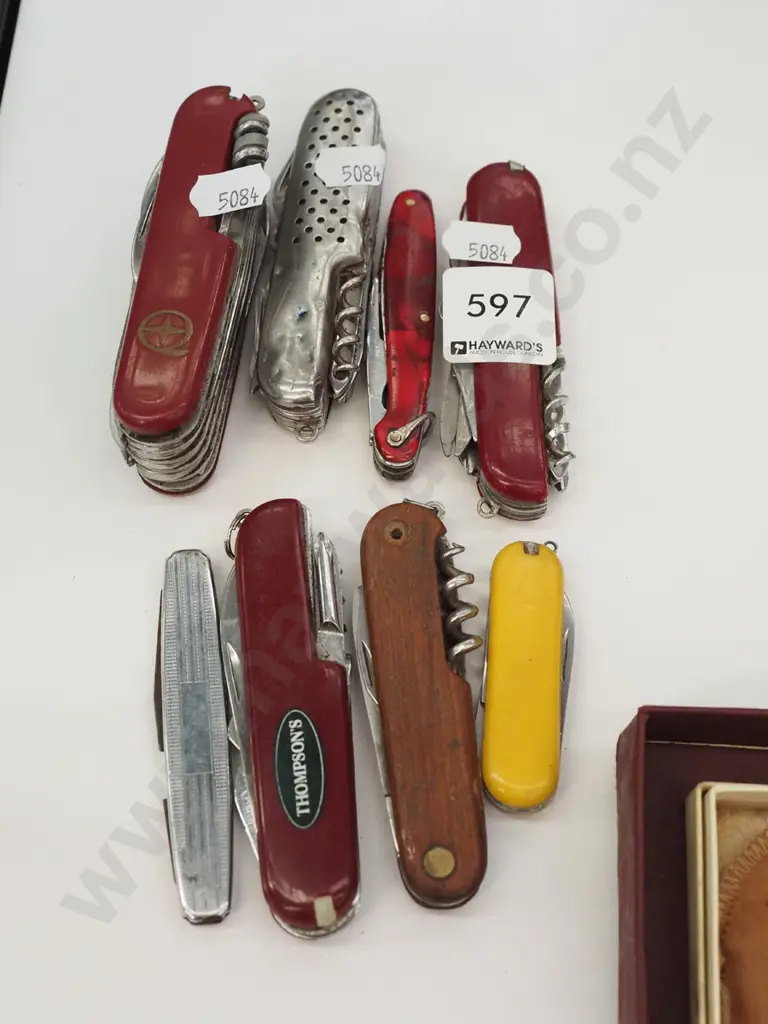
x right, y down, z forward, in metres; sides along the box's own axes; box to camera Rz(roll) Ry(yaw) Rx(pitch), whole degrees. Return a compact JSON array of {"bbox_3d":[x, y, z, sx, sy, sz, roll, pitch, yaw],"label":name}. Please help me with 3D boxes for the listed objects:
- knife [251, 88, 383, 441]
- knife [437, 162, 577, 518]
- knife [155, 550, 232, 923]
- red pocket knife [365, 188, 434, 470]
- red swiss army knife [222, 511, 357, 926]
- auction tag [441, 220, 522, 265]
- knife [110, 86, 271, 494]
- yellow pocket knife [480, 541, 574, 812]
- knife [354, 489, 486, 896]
[{"bbox_3d":[-0.014,-0.060,0.367,0.025,0.022,0.093,7,66,4],"label":"knife"},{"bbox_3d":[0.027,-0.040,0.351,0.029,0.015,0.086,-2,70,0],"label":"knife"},{"bbox_3d":[-0.040,0.046,0.325,0.015,0.007,0.079,-5,70,-1],"label":"knife"},{"bbox_3d":[0.005,-0.042,0.354,0.016,0.011,0.071,2,70,2],"label":"red pocket knife"},{"bbox_3d":[-0.019,0.042,0.322,0.026,0.015,0.091,-6,70,-1],"label":"red swiss army knife"},{"bbox_3d":[0.023,-0.064,0.365,0.019,0.001,0.011,6,65,3],"label":"auction tag"},{"bbox_3d":[-0.045,-0.054,0.358,0.027,0.035,0.095,7,66,4],"label":"knife"},{"bbox_3d":[0.031,0.034,0.330,0.020,0.010,0.060,4,65,2],"label":"yellow pocket knife"},{"bbox_3d":[0.009,0.039,0.323,0.026,0.014,0.086,-5,70,-1],"label":"knife"}]

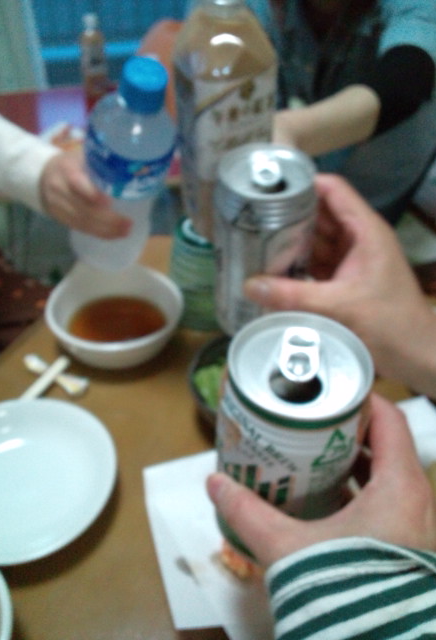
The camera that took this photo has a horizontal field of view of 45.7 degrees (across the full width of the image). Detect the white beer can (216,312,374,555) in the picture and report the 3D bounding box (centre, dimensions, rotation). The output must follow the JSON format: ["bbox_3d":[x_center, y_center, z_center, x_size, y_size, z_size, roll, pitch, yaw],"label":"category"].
[{"bbox_3d":[0.032,0.060,0.239,0.066,0.123,0.066,-1,44,1],"label":"white beer can"}]

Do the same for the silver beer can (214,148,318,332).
[{"bbox_3d":[0.031,-0.047,0.358,0.066,0.124,0.066,-1,49,1],"label":"silver beer can"}]

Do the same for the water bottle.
[{"bbox_3d":[-0.077,-0.115,0.420,0.066,0.205,0.066,-3,66,-21],"label":"water bottle"}]

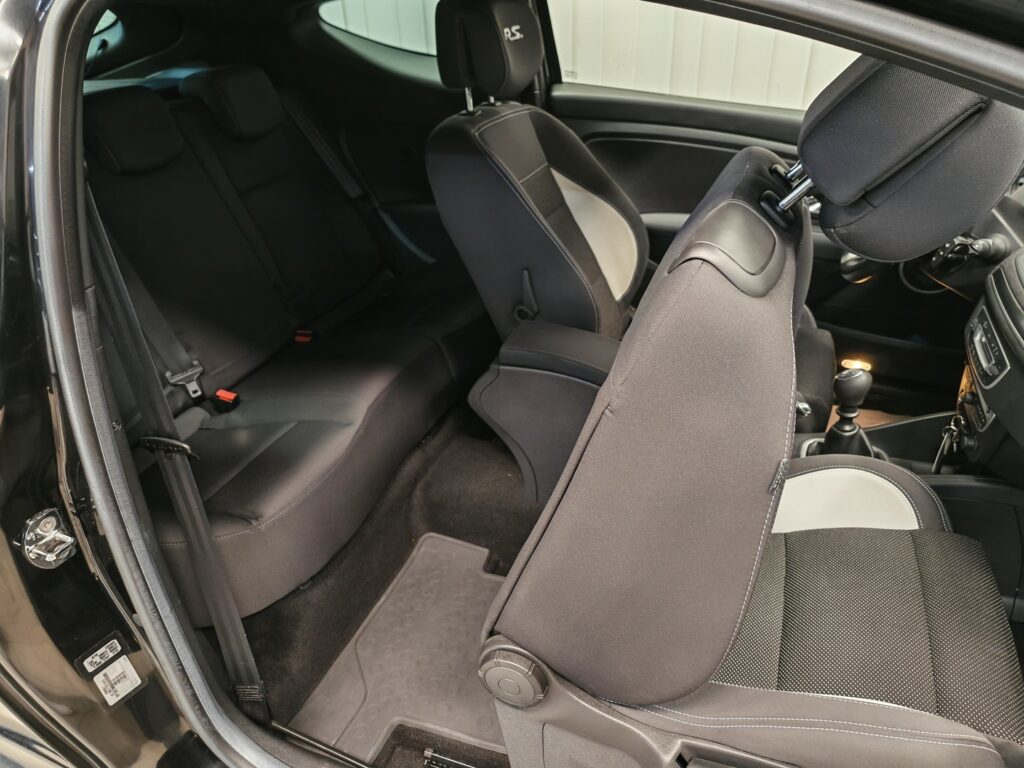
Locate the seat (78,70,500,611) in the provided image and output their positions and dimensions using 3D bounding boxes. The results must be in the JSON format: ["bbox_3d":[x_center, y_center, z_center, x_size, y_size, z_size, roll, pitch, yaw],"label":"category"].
[{"bbox_3d":[-0.531,-0.252,1.481,0.766,0.711,1.319,7,32,18],"label":"seat"}]

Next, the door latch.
[{"bbox_3d":[-0.501,0.169,0.735,0.036,0.064,0.045,13,34,25],"label":"door latch"}]

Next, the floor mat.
[{"bbox_3d":[-0.080,0.473,1.218,0.459,0.030,0.507,7,32,18],"label":"floor mat"}]

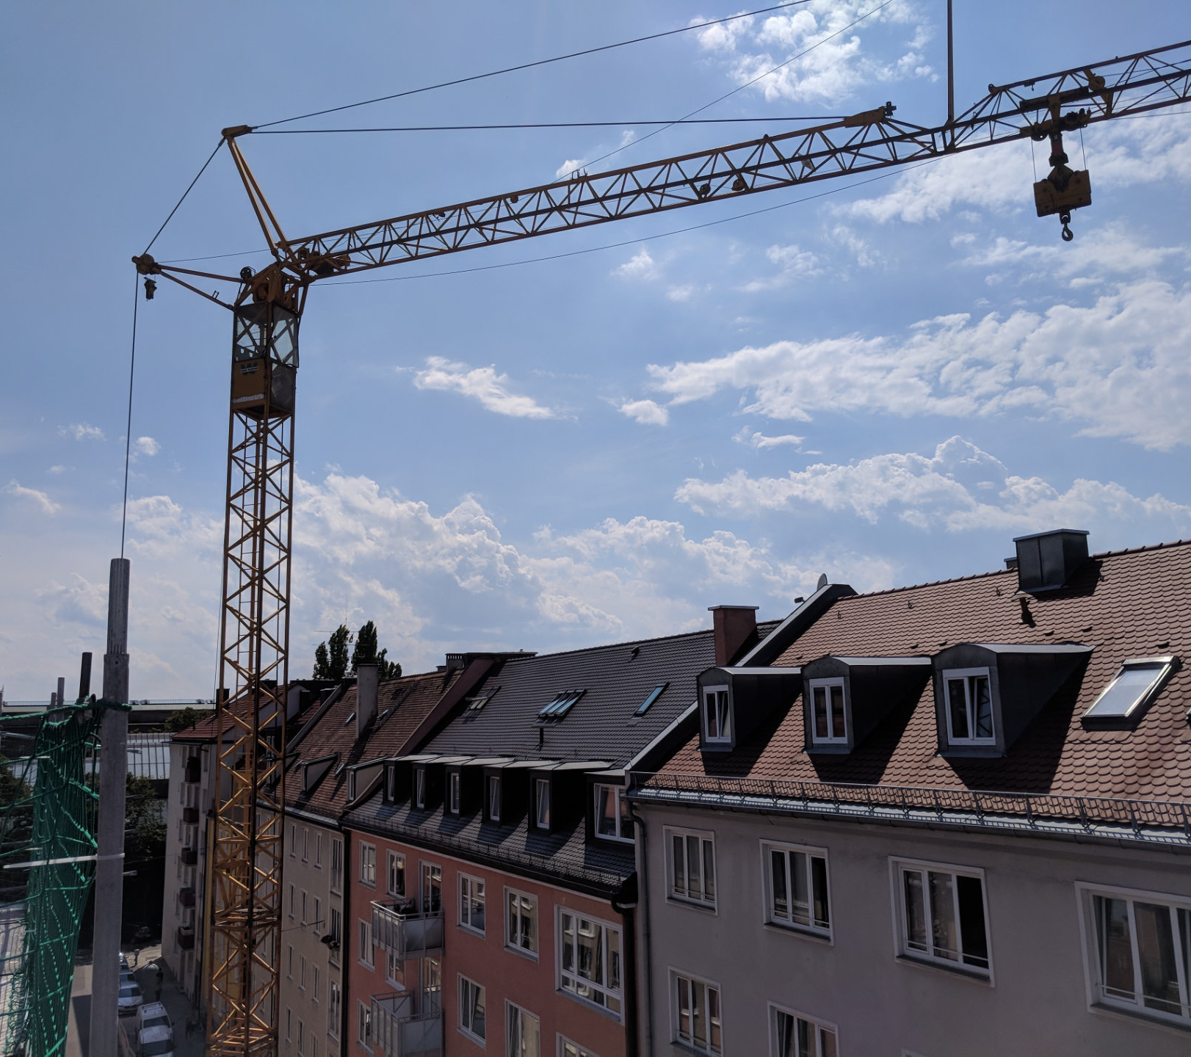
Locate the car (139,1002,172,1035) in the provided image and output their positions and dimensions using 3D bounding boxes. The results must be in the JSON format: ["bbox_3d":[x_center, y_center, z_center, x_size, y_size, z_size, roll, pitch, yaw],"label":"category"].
[{"bbox_3d":[-25.751,29.146,61.748,1.800,1.550,4.400,4,-12,-27],"label":"car"}]

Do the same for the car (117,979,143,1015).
[{"bbox_3d":[-30.417,30.586,68.805,1.790,1.480,4.300,4,-12,-27],"label":"car"}]

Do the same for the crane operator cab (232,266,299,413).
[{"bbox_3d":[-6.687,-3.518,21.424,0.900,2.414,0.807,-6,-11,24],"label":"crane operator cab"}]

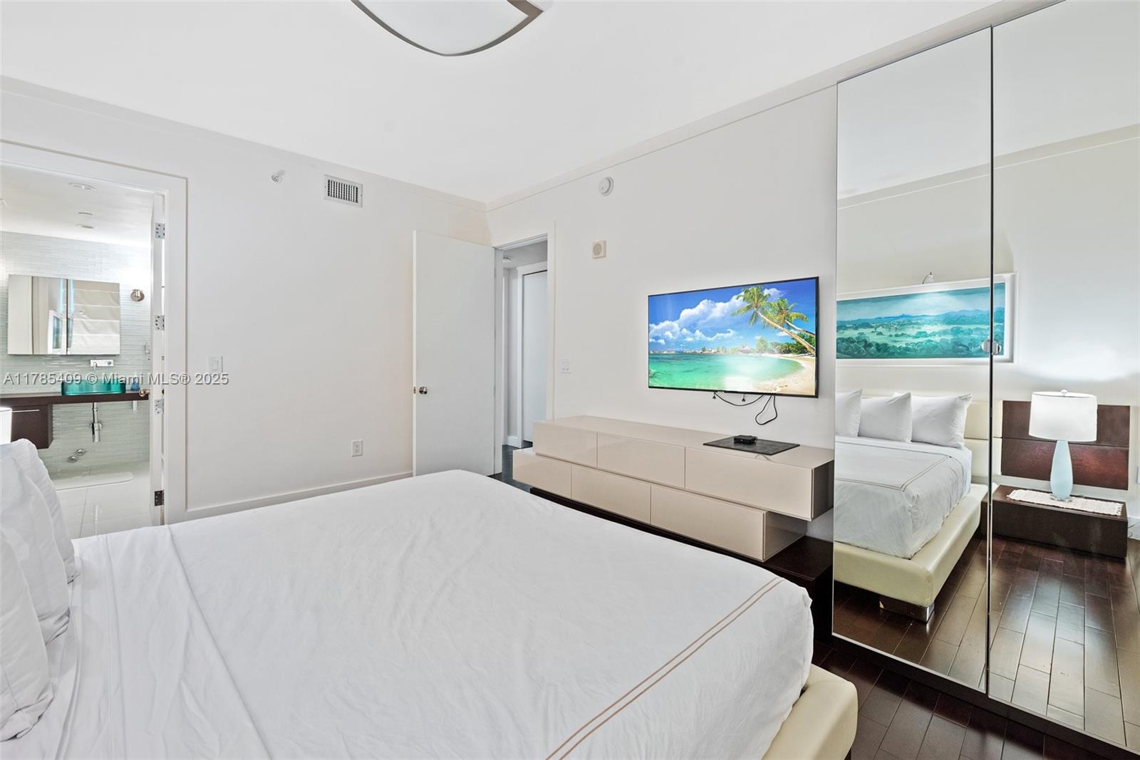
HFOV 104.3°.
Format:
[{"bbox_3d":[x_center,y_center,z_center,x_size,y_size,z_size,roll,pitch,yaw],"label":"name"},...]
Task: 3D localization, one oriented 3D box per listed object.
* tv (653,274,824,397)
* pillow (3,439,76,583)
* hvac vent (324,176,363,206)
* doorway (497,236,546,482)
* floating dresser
[{"bbox_3d":[1.017,-0.261,2.932,1.140,0.683,0.060,3,4,44],"label":"tv"},{"bbox_3d":[-1.474,0.414,1.136,0.560,0.450,0.190,3,15,44],"label":"pillow"},{"bbox_3d":[-1.907,-1.596,3.751,0.030,0.197,0.305,3,4,44],"label":"hvac vent"},{"bbox_3d":[-0.473,-0.174,4.541,0.820,2.440,0.130,3,4,44],"label":"doorway"},{"bbox_3d":[0.543,0.620,3.101,2.250,0.520,0.590,3,4,44],"label":"floating dresser"}]

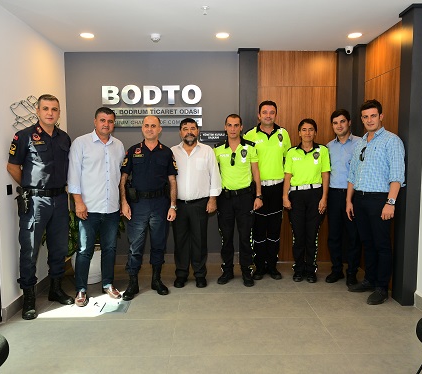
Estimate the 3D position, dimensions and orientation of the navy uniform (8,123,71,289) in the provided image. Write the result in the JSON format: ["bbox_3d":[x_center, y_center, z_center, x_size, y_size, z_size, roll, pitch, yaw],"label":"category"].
[{"bbox_3d":[-1.448,0.150,3.203,0.520,1.390,0.330,-4,6,-36],"label":"navy uniform"}]

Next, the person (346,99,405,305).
[{"bbox_3d":[1.494,0.124,3.438,0.520,1.810,0.360,5,7,44],"label":"person"}]

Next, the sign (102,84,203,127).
[{"bbox_3d":[-0.684,-0.950,4.394,1.180,0.480,0.035,0,5,-1],"label":"sign"}]

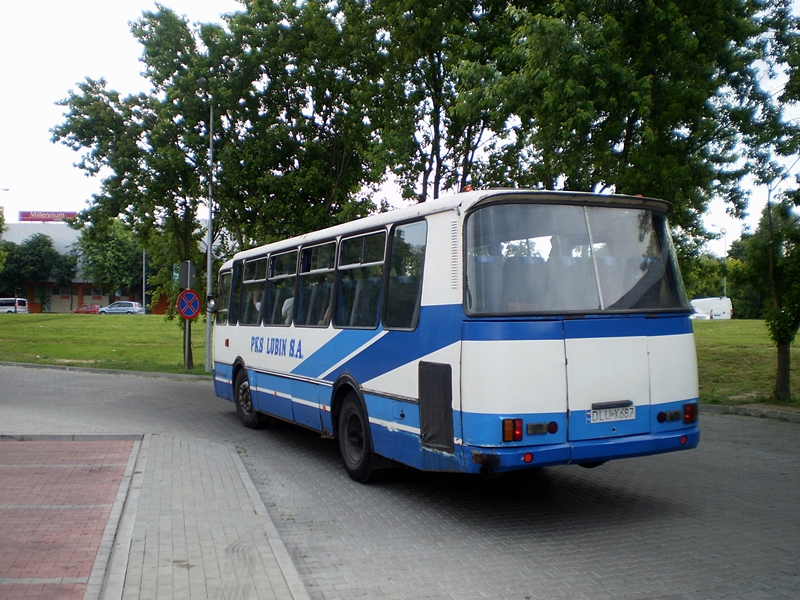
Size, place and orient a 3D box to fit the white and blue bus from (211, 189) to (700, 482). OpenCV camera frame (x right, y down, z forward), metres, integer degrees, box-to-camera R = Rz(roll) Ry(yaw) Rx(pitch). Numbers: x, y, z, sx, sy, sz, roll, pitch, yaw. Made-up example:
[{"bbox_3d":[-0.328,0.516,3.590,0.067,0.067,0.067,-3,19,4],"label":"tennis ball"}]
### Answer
[{"bbox_3d":[-0.240,0.510,11.460,2.500,2.970,9.450,0,-1,-26],"label":"white and blue bus"}]

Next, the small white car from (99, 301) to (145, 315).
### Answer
[{"bbox_3d":[-24.400,0.900,73.000,4.050,1.500,1.720,0,-1,6],"label":"small white car"}]

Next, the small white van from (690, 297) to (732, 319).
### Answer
[{"bbox_3d":[27.200,1.000,73.300,1.970,2.400,5.400,0,-1,-5],"label":"small white van"}]

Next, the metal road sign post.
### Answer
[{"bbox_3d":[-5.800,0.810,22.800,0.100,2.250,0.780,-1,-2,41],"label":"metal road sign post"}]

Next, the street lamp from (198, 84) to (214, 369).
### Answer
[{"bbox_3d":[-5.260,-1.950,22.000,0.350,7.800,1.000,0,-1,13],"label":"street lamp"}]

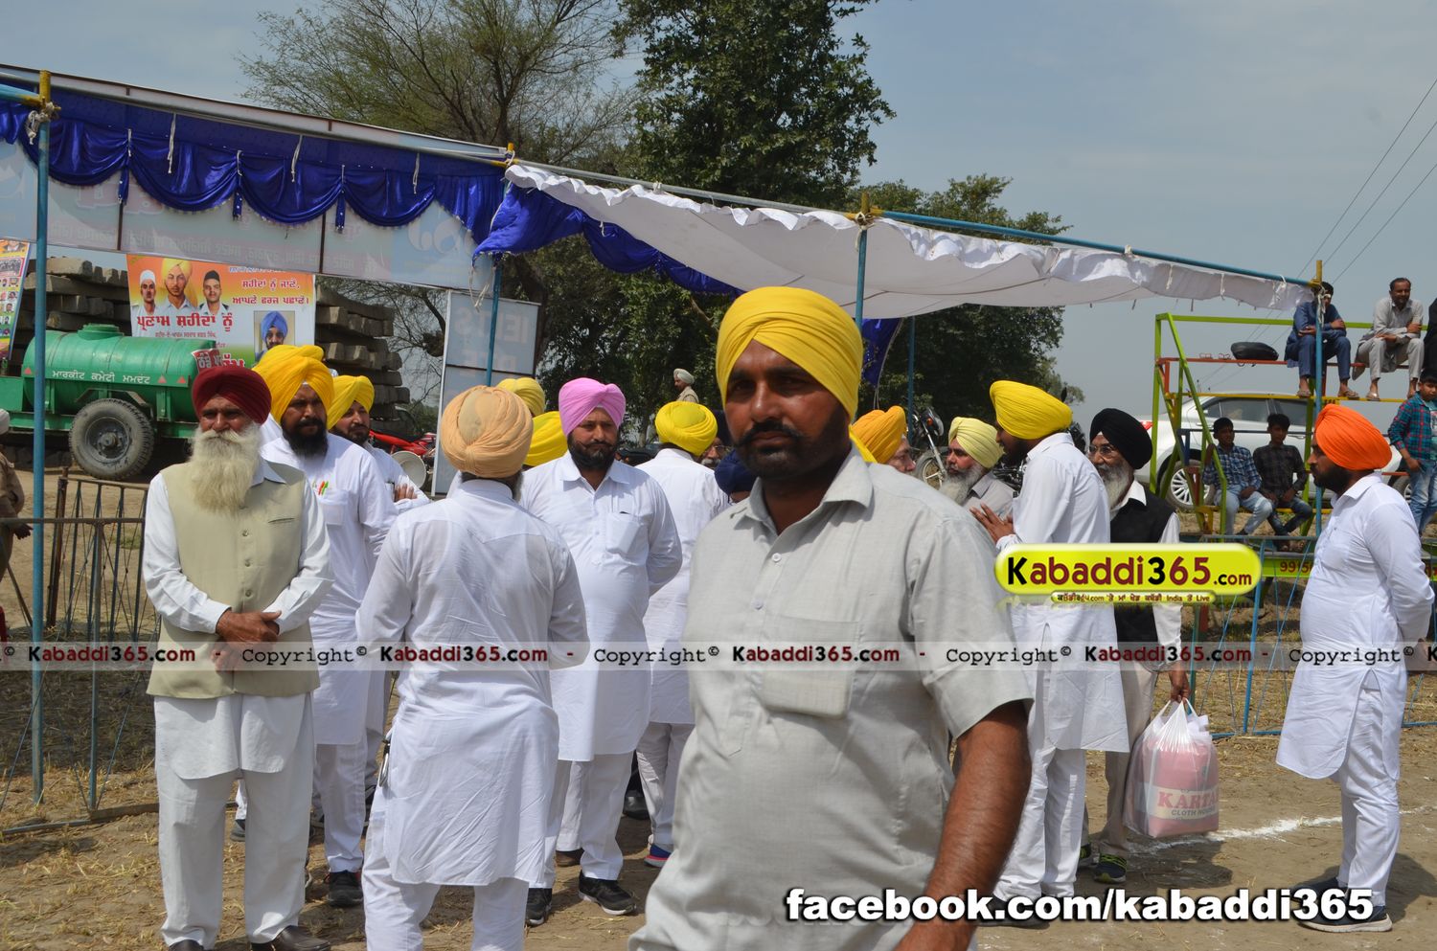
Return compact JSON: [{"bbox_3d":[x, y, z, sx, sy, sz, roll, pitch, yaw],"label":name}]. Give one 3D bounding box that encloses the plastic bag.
[{"bbox_3d":[1.660,1.070,5.700,0.290,0.500,0.240,1,0,-21],"label":"plastic bag"}]

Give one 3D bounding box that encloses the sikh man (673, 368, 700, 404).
[{"bbox_3d":[-0.410,-0.500,19.800,0.360,1.720,0.500,1,0,-22],"label":"sikh man"}]

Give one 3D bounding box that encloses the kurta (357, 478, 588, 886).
[{"bbox_3d":[-0.665,0.545,4.170,0.610,1.070,0.400,1,0,5],"label":"kurta"}]

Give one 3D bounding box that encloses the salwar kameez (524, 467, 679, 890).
[{"bbox_3d":[-0.390,0.650,5.200,0.550,1.440,0.360,1,0,-10],"label":"salwar kameez"}]

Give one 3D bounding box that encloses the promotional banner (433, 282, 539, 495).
[{"bbox_3d":[-2.808,-1.017,19.000,1.380,2.500,0.060,0,2,-43],"label":"promotional banner"}]

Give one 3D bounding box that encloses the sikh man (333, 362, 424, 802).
[{"bbox_3d":[-1.427,0.481,6.400,0.520,1.790,0.380,1,2,-25],"label":"sikh man"}]

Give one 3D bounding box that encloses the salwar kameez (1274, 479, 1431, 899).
[{"bbox_3d":[2.150,0.720,5.250,0.460,1.440,0.480,1,0,5],"label":"salwar kameez"}]

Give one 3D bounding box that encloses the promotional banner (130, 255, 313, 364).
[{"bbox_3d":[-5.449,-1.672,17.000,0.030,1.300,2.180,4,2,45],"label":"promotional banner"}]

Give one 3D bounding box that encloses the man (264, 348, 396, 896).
[{"bbox_3d":[-1.375,0.510,5.250,0.550,1.830,0.380,1,0,-19],"label":"man"}]

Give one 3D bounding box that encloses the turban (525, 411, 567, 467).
[{"bbox_3d":[-0.625,-0.133,5.750,0.260,0.220,0.240,0,2,-45],"label":"turban"}]

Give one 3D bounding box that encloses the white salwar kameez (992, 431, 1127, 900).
[{"bbox_3d":[1.141,0.638,5.220,0.440,1.560,0.460,3,2,29],"label":"white salwar kameez"}]

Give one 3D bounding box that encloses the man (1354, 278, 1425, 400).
[{"bbox_3d":[5.990,-1.220,13.900,0.580,1.100,0.720,1,0,-3],"label":"man"}]

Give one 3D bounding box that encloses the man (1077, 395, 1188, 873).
[{"bbox_3d":[1.540,0.621,5.800,0.500,1.740,0.360,3,2,41],"label":"man"}]

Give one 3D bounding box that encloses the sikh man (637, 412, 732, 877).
[{"bbox_3d":[-0.147,0.663,5.880,0.470,1.520,0.320,2,2,-12],"label":"sikh man"}]

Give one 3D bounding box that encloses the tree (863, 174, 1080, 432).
[{"bbox_3d":[4.800,-2.500,30.000,4.900,6.200,4.800,1,0,0],"label":"tree"}]

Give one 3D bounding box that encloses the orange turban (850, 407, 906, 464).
[{"bbox_3d":[0.605,-0.152,6.000,0.260,0.220,0.230,1,2,-28],"label":"orange turban"}]

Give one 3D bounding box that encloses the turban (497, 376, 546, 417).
[{"bbox_3d":[-0.893,-0.334,7.000,0.240,0.200,0.260,2,2,-9],"label":"turban"}]

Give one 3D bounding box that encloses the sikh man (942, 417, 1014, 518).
[{"bbox_3d":[1.190,0.610,7.000,0.520,1.740,0.380,1,1,45],"label":"sikh man"}]

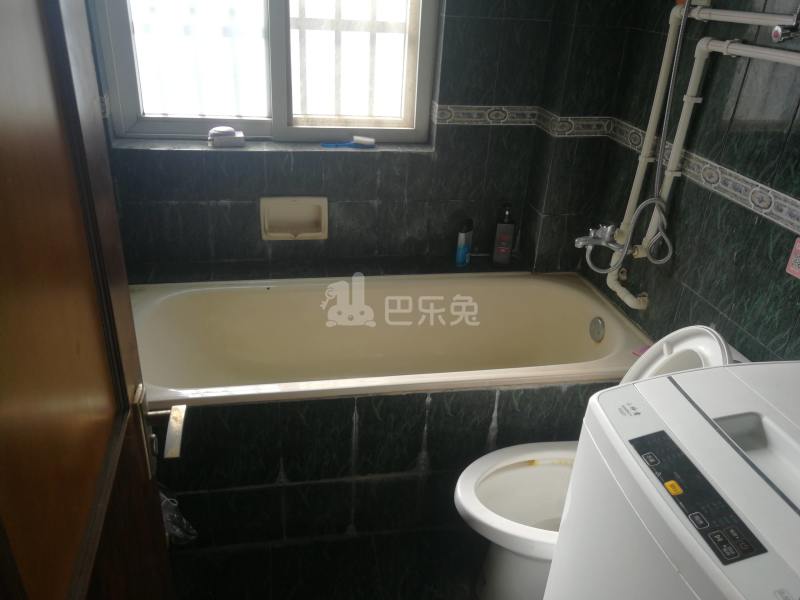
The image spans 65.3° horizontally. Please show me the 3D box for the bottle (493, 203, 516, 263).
[{"bbox_3d":[0.401,-0.253,2.387,0.072,0.234,0.050,2,28,-3],"label":"bottle"}]

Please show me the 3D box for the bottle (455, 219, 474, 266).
[{"bbox_3d":[0.247,-0.216,2.353,0.054,0.184,0.037,4,28,1],"label":"bottle"}]

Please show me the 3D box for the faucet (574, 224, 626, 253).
[{"bbox_3d":[0.632,-0.195,1.947,0.165,0.082,0.150,-2,28,-10],"label":"faucet"}]

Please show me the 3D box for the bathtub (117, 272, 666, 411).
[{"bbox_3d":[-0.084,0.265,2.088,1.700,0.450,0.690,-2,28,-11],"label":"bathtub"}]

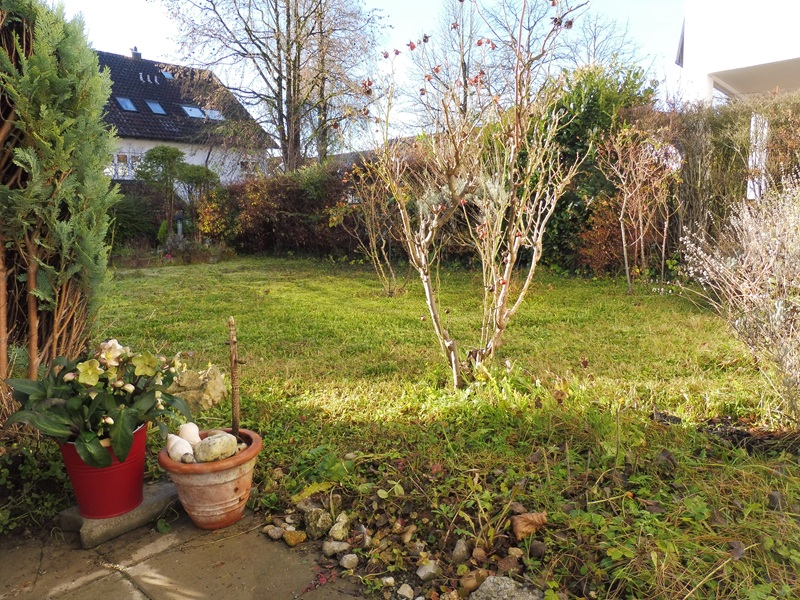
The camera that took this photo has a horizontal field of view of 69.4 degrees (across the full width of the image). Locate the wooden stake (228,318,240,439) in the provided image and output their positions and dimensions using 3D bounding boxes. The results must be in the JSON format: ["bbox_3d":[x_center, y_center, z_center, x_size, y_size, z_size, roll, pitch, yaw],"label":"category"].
[{"bbox_3d":[-0.469,0.228,1.638,0.021,0.365,0.021,0,10,0],"label":"wooden stake"}]

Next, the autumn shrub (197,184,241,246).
[{"bbox_3d":[-2.999,-1.371,9.600,0.740,1.050,0.700,0,10,0],"label":"autumn shrub"}]

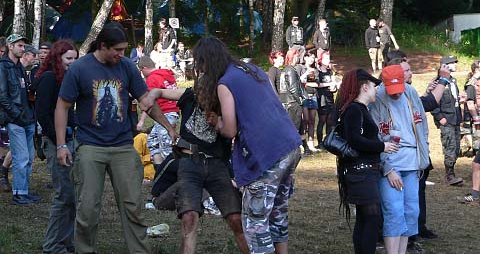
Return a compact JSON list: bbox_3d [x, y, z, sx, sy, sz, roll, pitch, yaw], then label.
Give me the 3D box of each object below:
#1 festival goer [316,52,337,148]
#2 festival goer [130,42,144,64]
[{"bbox_3d":[1.434,-0.448,19.000,0.480,1.608,0.420,-2,4,-34],"label":"festival goer"},{"bbox_3d":[-2.951,-1.897,34.000,0.750,1.220,0.550,1,3,24],"label":"festival goer"}]

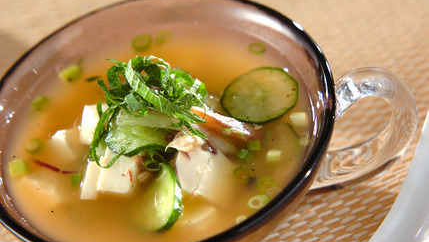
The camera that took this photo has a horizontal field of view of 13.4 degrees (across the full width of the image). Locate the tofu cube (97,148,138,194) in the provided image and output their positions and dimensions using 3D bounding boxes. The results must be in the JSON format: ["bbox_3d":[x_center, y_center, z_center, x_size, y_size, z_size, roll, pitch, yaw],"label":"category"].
[{"bbox_3d":[-0.033,0.018,0.619,0.012,0.012,0.013,4,49,19],"label":"tofu cube"}]

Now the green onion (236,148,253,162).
[{"bbox_3d":[0.010,0.011,0.615,0.005,0.004,0.005,-30,57,14],"label":"green onion"}]

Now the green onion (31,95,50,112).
[{"bbox_3d":[-0.063,-0.006,0.658,0.006,0.005,0.005,-22,45,-7],"label":"green onion"}]

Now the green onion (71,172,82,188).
[{"bbox_3d":[-0.047,0.020,0.624,0.004,0.004,0.004,-16,45,0],"label":"green onion"}]

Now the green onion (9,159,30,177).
[{"bbox_3d":[-0.068,0.017,0.637,0.007,0.005,0.006,-9,45,7],"label":"green onion"}]

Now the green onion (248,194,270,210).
[{"bbox_3d":[0.015,0.027,0.599,0.005,0.005,0.005,-6,76,24],"label":"green onion"}]

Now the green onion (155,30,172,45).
[{"bbox_3d":[-0.019,-0.030,0.664,0.006,0.003,0.006,-24,35,8],"label":"green onion"}]

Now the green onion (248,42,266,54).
[{"bbox_3d":[0.015,-0.026,0.651,0.006,0.003,0.006,-16,45,0],"label":"green onion"}]

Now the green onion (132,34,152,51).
[{"bbox_3d":[-0.027,-0.029,0.672,0.007,0.004,0.007,-1,46,14],"label":"green onion"}]

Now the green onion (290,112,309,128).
[{"bbox_3d":[0.029,-0.001,0.622,0.005,0.005,0.005,-6,46,10],"label":"green onion"}]

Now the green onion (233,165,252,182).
[{"bbox_3d":[0.010,0.018,0.618,0.006,0.004,0.006,-1,46,14],"label":"green onion"}]

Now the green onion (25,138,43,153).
[{"bbox_3d":[-0.064,0.009,0.639,0.005,0.004,0.005,-11,58,18],"label":"green onion"}]

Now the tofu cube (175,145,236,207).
[{"bbox_3d":[-0.003,0.019,0.617,0.017,0.016,0.017,2,47,17],"label":"tofu cube"}]

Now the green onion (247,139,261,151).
[{"bbox_3d":[0.014,0.008,0.624,0.005,0.004,0.004,3,48,17],"label":"green onion"}]

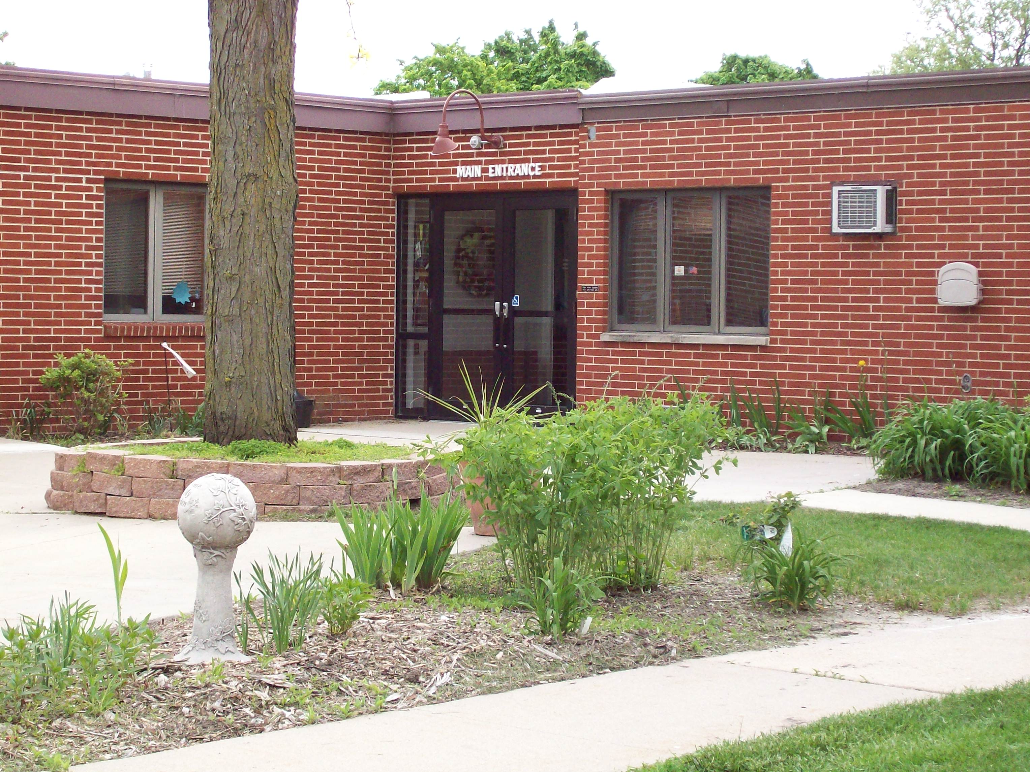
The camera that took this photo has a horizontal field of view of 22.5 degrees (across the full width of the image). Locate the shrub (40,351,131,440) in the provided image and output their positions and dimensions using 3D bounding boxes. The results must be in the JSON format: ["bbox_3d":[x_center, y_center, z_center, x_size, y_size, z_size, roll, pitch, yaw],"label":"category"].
[{"bbox_3d":[-3.473,0.047,20.900,0.740,0.684,0.650,0,2,-9],"label":"shrub"}]

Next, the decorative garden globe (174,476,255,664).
[{"bbox_3d":[-0.961,0.577,8.330,0.255,0.592,0.255,0,2,-7],"label":"decorative garden globe"}]

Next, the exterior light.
[{"bbox_3d":[-0.413,-2.314,22.759,0.250,0.600,0.820,3,3,45],"label":"exterior light"}]

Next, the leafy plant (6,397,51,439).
[{"bbox_3d":[-3.871,0.259,20.600,0.360,0.340,0.320,1,2,0],"label":"leafy plant"}]

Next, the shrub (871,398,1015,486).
[{"bbox_3d":[2.763,0.355,16.800,0.930,0.540,0.820,1,2,0],"label":"shrub"}]

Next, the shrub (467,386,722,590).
[{"bbox_3d":[0.291,0.399,10.300,1.020,0.780,0.850,1,2,0],"label":"shrub"}]

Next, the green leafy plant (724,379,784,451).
[{"bbox_3d":[1.900,0.213,20.615,0.430,0.540,0.340,3,3,44],"label":"green leafy plant"}]

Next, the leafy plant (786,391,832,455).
[{"bbox_3d":[2.303,0.287,20.300,0.340,0.470,0.330,1,2,0],"label":"leafy plant"}]

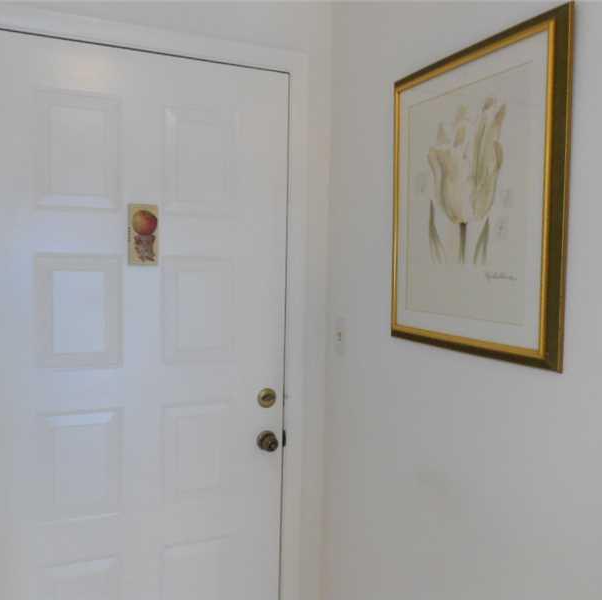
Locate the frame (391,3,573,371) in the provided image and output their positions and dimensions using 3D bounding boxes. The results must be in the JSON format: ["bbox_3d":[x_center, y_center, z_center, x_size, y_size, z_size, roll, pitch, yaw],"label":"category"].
[{"bbox_3d":[0.363,-0.217,1.351,0.028,0.676,0.553,-2,5,-24],"label":"frame"}]

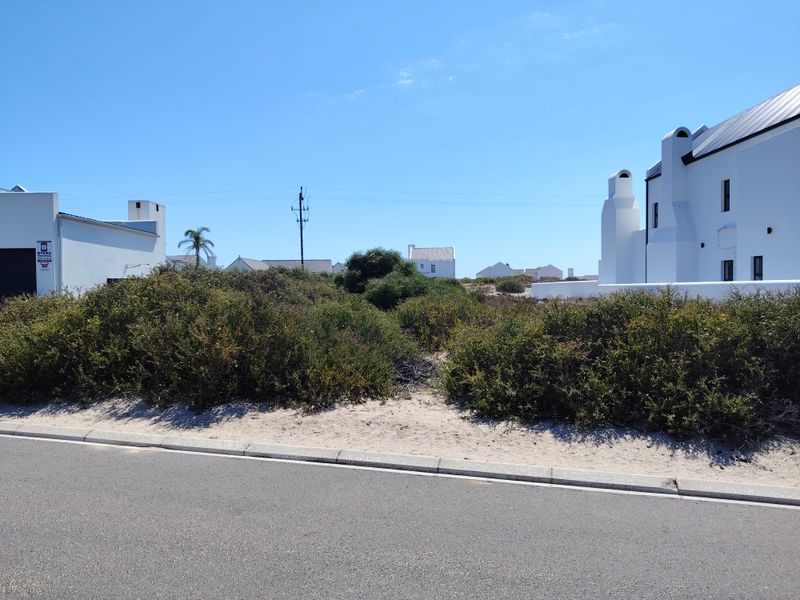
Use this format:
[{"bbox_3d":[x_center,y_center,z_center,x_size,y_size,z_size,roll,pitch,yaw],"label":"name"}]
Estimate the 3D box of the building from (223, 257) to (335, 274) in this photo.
[{"bbox_3d":[-19.275,-3.887,88.000,16.500,5.800,9.500,0,1,-1],"label":"building"}]

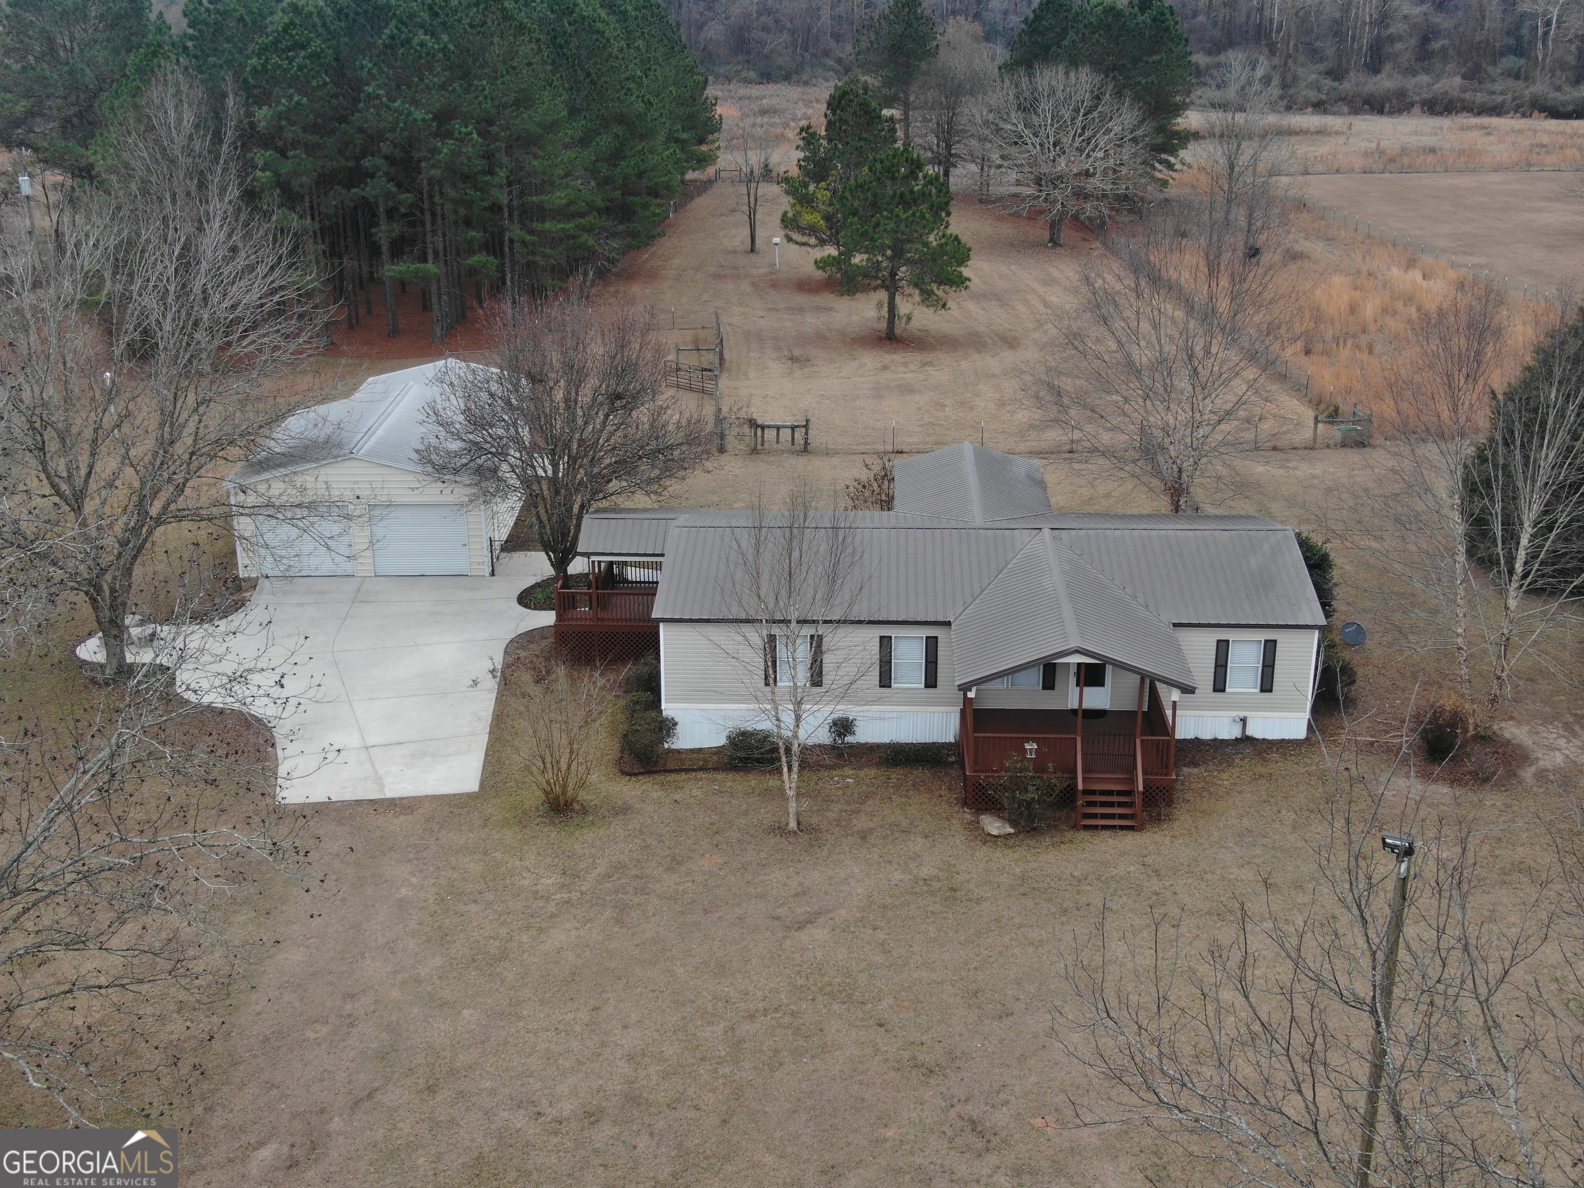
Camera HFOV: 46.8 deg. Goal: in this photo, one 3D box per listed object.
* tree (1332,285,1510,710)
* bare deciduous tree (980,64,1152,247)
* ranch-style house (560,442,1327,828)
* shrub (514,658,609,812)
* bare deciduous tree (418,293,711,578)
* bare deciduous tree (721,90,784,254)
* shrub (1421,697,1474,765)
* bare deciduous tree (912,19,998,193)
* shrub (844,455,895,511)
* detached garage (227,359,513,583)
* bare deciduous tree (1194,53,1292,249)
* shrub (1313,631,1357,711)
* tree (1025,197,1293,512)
[{"bbox_3d":[14.794,-1.782,43.139,4.300,11.100,4.400,0,20,0],"label":"tree"},{"bbox_3d":[16.964,-27.089,112.269,11.000,11.200,10.500,0,20,0],"label":"bare deciduous tree"},{"bbox_3d":[3.115,0.210,49.193,19.900,4.400,18.300,1,19,4],"label":"ranch-style house"},{"bbox_3d":[-5.408,3.324,42.396,2.250,3.600,2.200,0,20,0],"label":"shrub"},{"bbox_3d":[-6.942,-4.656,55.807,8.674,9.074,8.674,1,19,4],"label":"bare deciduous tree"},{"bbox_3d":[-2.613,-27.825,120.758,4.164,10.520,4.164,1,19,4],"label":"bare deciduous tree"},{"bbox_3d":[15.642,3.180,43.444,1.250,1.500,1.250,0,20,0],"label":"shrub"},{"bbox_3d":[13.326,-39.516,148.759,6.839,13.935,6.839,1,19,4],"label":"bare deciduous tree"},{"bbox_3d":[2.592,-2.308,56.948,2.400,3.600,2.300,0,20,0],"label":"shrub"},{"bbox_3d":[-13.549,-4.855,64.797,8.300,3.950,15.200,-1,19,0],"label":"detached garage"},{"bbox_3d":[29.845,-29.370,121.107,6.550,12.387,6.550,1,19,4],"label":"bare deciduous tree"},{"bbox_3d":[13.964,2.000,46.873,1.200,1.600,1.200,1,19,4],"label":"shrub"},{"bbox_3d":[11.925,-7.286,59.026,8.500,10.800,8.200,0,20,0],"label":"tree"}]

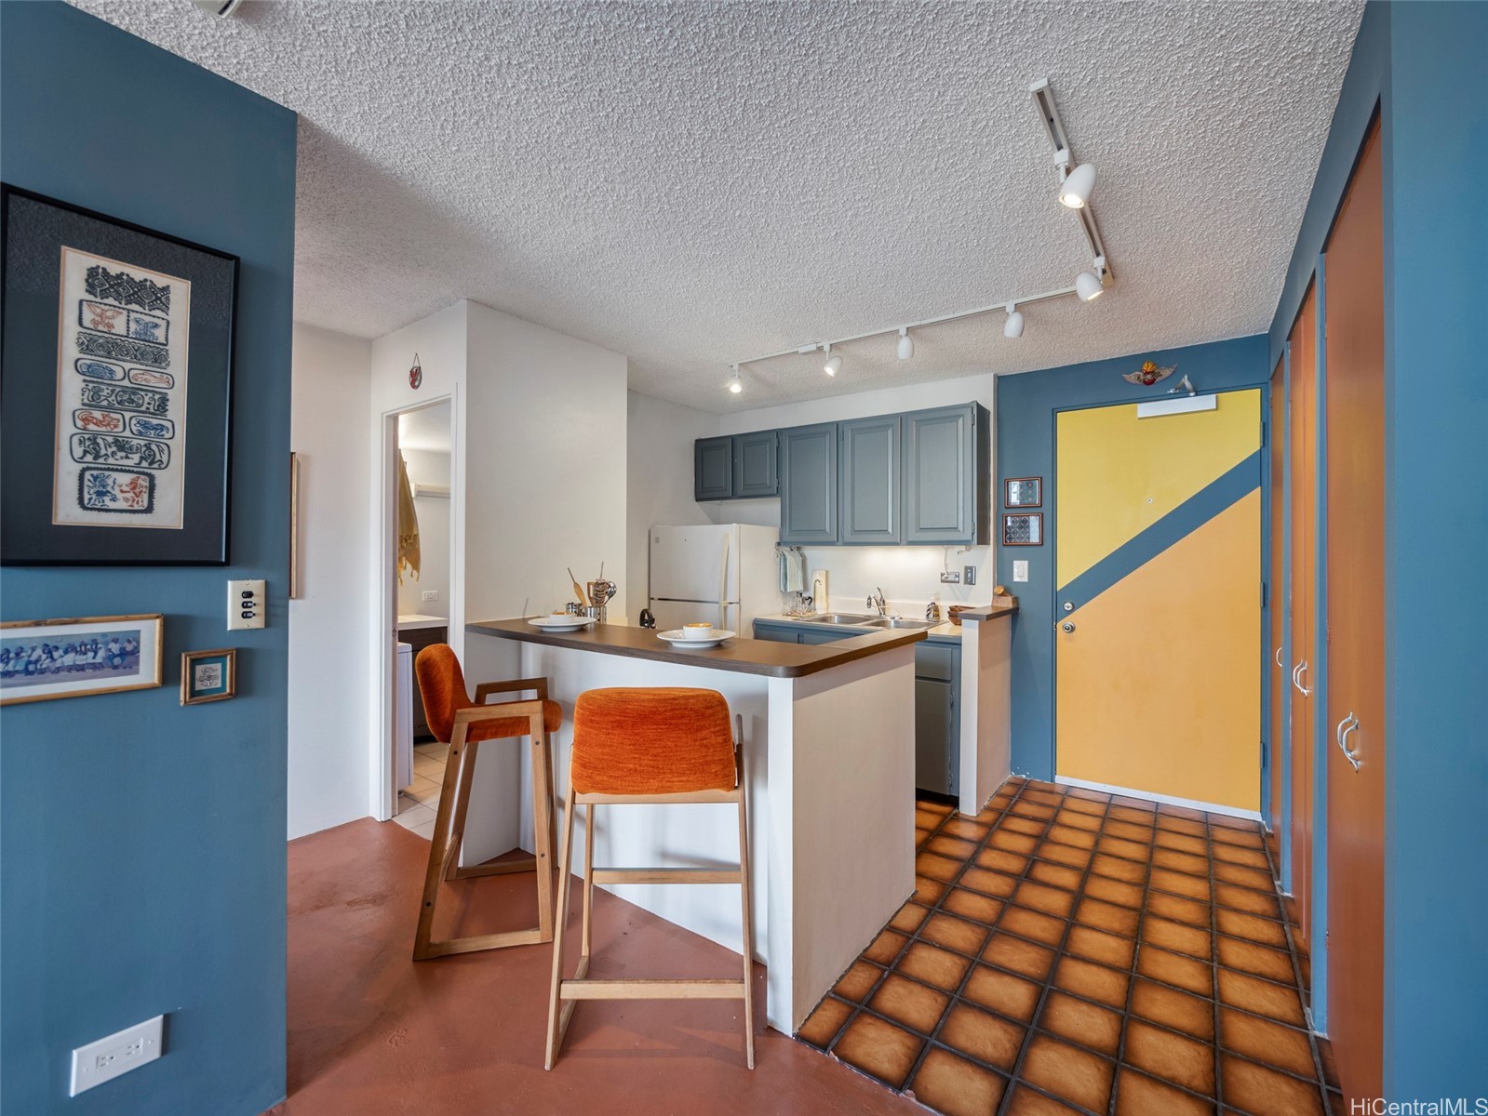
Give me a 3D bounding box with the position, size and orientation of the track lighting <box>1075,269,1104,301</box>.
[{"bbox_3d":[1.253,-0.980,2.180,0.073,0.096,0.072,-29,-2,4],"label":"track lighting"}]

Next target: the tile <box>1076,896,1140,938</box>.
[{"bbox_3d":[1.331,1.320,2.205,0.196,0.012,0.196,0,0,36],"label":"tile"}]

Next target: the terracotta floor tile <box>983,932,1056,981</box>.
[{"bbox_3d":[0.907,1.314,1.985,0.188,0.012,0.187,-1,-1,37],"label":"terracotta floor tile"}]

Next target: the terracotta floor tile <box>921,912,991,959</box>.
[{"bbox_3d":[0.737,1.320,2.109,0.196,0.012,0.196,0,0,36],"label":"terracotta floor tile"}]

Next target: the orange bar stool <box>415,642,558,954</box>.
[{"bbox_3d":[-0.951,0.836,2.300,0.490,0.990,0.530,0,0,-14],"label":"orange bar stool"}]

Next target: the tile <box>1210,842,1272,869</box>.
[{"bbox_3d":[2.146,1.294,2.603,0.189,0.010,0.190,0,0,37],"label":"tile"}]

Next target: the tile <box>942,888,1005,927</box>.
[{"bbox_3d":[0.864,1.320,2.276,0.196,0.012,0.196,0,0,36],"label":"tile"}]

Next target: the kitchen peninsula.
[{"bbox_3d":[-0.231,0.809,2.509,1.659,1.013,0.960,0,0,37],"label":"kitchen peninsula"}]

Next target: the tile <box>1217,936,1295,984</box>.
[{"bbox_3d":[1.649,1.301,1.946,0.188,0.012,0.187,-1,-1,37],"label":"tile"}]

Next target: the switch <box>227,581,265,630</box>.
[{"bbox_3d":[-1.131,0.107,1.371,0.012,0.114,0.070,0,0,37],"label":"switch"}]

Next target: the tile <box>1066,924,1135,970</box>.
[{"bbox_3d":[1.210,1.318,2.043,0.186,0.010,0.186,0,0,37],"label":"tile"}]

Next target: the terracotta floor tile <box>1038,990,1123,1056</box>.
[{"bbox_3d":[0.968,1.337,1.728,0.197,0.012,0.197,0,0,37],"label":"terracotta floor tile"}]

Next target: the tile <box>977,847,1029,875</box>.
[{"bbox_3d":[1.135,1.337,2.653,0.197,0.012,0.197,0,0,37],"label":"tile"}]

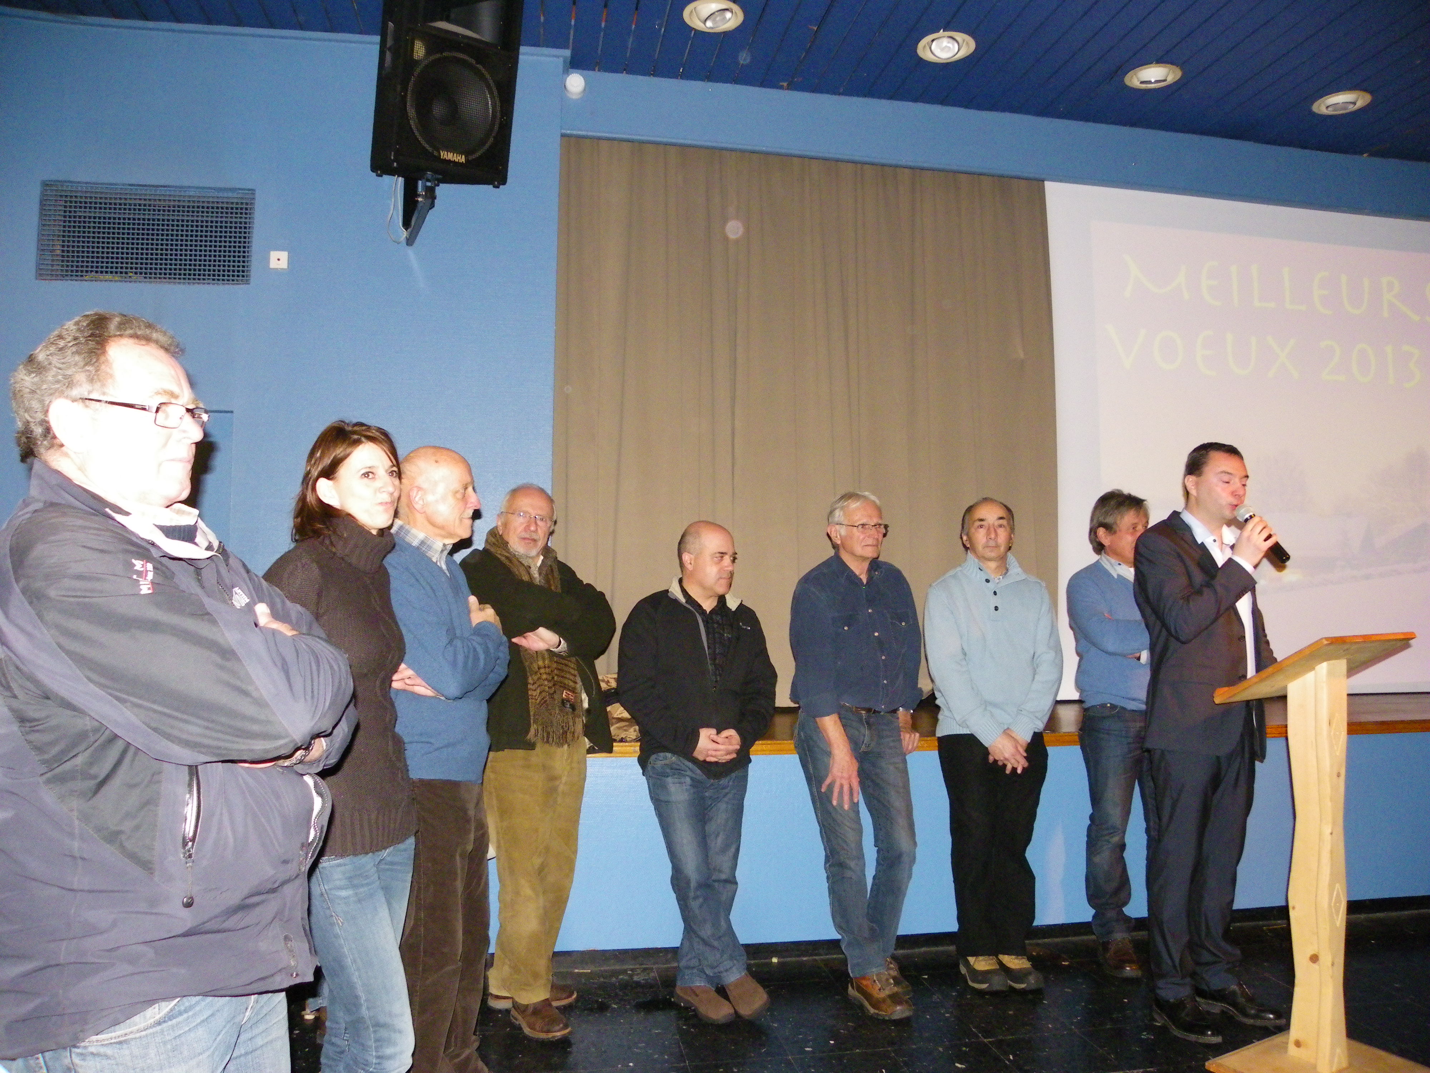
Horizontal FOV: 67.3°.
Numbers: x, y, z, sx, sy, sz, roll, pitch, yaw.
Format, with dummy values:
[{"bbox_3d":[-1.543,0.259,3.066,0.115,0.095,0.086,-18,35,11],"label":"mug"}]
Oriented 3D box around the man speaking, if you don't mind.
[{"bbox_3d":[1.560,0.604,3.346,0.500,1.810,0.440,3,-4,-38],"label":"man speaking"}]

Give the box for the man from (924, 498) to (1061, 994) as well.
[{"bbox_3d":[0.983,0.704,3.813,0.510,1.690,0.380,1,-3,-13],"label":"man"}]

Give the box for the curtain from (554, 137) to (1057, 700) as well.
[{"bbox_3d":[0.496,-0.554,5.330,2.600,2.780,0.130,1,-3,-10],"label":"curtain"}]

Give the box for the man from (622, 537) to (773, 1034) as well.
[{"bbox_3d":[-0.036,0.739,3.595,0.530,1.600,0.440,2,-4,-25],"label":"man"}]

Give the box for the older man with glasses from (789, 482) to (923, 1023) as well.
[{"bbox_3d":[0.495,0.692,3.684,0.490,1.700,0.430,2,-4,-25],"label":"older man with glasses"}]

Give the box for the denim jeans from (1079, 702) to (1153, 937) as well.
[{"bbox_3d":[1.495,1.036,3.930,0.410,0.870,0.280,2,-4,-25],"label":"denim jeans"}]

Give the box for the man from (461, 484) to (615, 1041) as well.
[{"bbox_3d":[-0.563,0.676,3.442,0.500,1.690,0.400,3,-4,-40],"label":"man"}]

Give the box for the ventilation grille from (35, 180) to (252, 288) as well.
[{"bbox_3d":[-2.439,-1.302,4.608,0.880,0.425,0.040,1,-3,-10],"label":"ventilation grille"}]

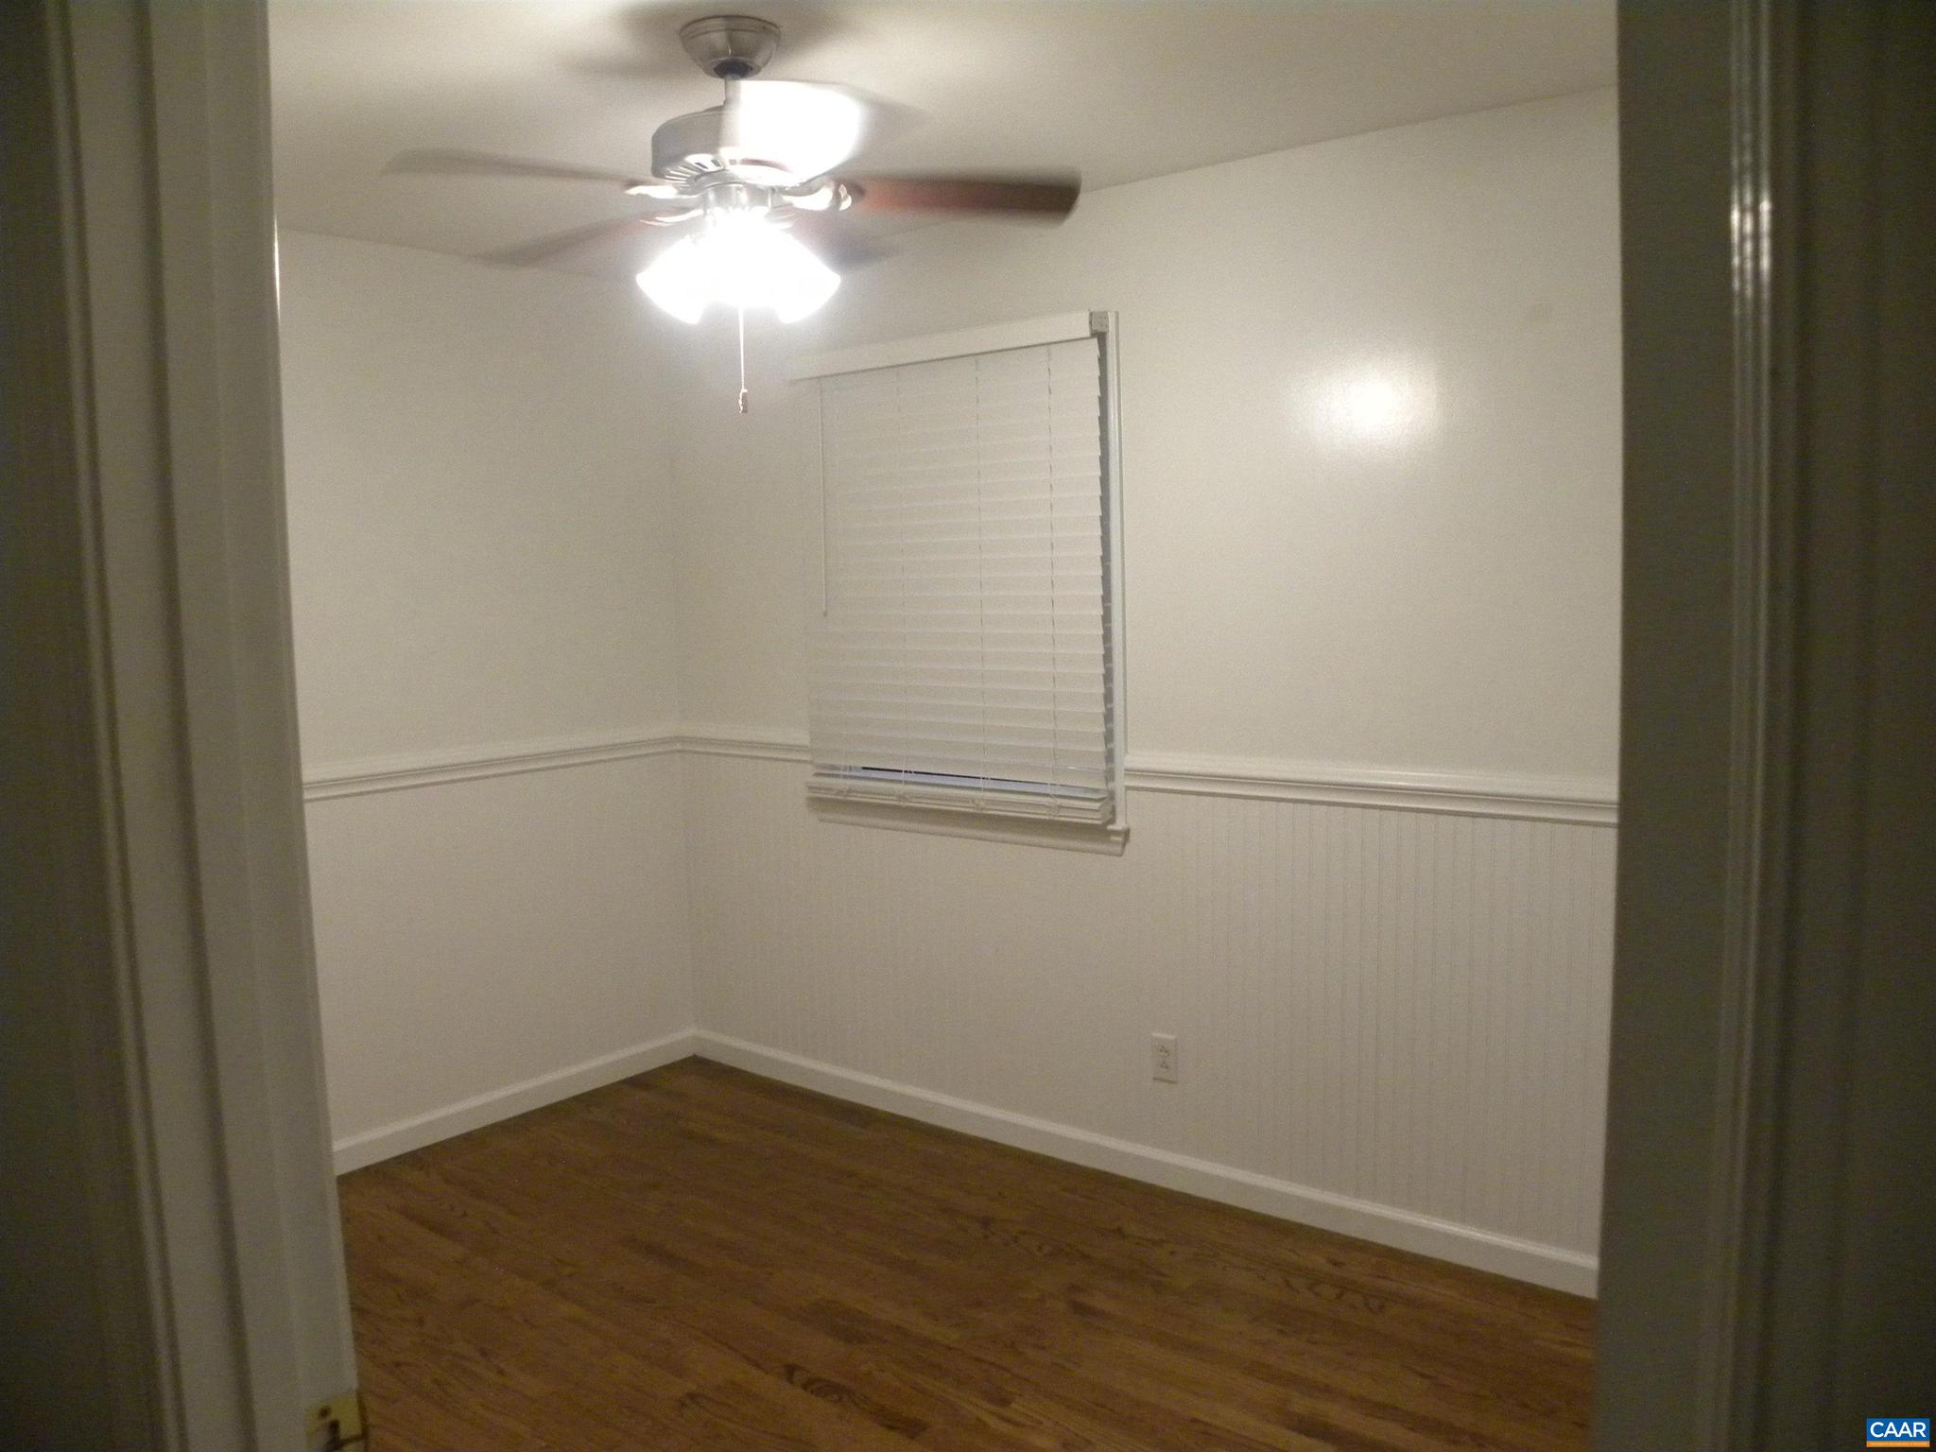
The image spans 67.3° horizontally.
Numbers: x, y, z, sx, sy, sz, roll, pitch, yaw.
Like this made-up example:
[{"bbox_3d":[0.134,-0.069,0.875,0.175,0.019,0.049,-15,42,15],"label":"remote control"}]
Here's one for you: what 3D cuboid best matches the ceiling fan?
[{"bbox_3d":[-0.355,-0.824,2.362,1.050,0.590,1.060,-1,5,0],"label":"ceiling fan"}]

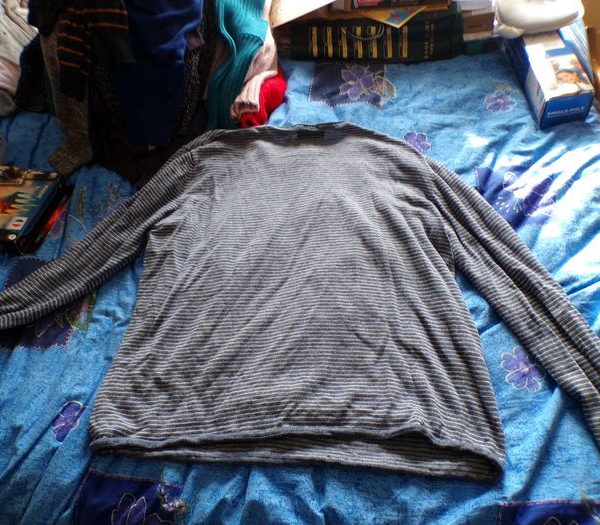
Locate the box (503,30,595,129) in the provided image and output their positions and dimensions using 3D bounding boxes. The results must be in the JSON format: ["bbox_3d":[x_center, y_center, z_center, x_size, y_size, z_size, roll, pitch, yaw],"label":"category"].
[{"bbox_3d":[0.526,-0.418,1.035,0.086,0.079,0.280,-8,57,12],"label":"box"}]

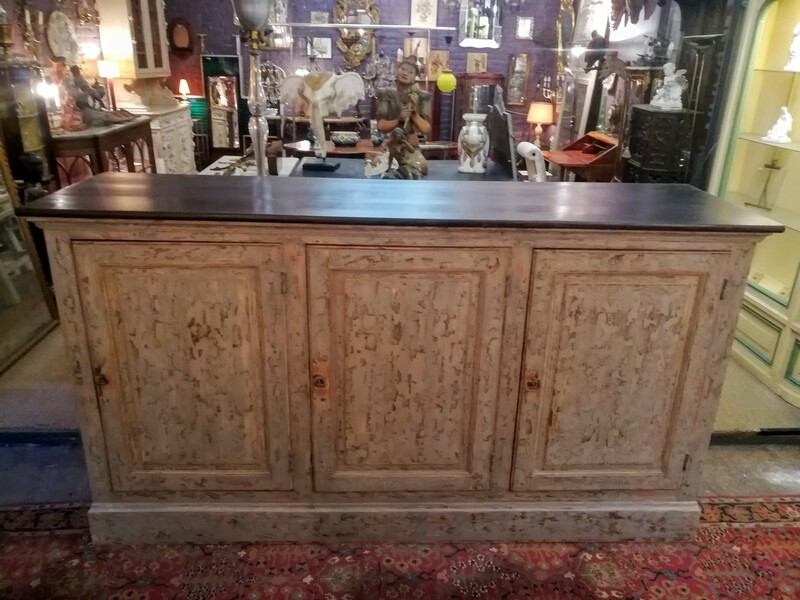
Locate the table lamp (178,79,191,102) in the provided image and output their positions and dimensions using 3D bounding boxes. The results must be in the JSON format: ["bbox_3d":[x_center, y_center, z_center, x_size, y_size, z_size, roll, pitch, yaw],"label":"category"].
[{"bbox_3d":[-2.282,-2.212,6.362,0.126,0.251,0.126,1,22,-2],"label":"table lamp"}]

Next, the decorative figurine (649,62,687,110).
[{"bbox_3d":[2.129,-1.699,4.783,0.252,0.355,0.276,20,28,39],"label":"decorative figurine"}]

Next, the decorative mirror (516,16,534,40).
[{"bbox_3d":[1.362,-2.948,6.520,0.197,0.232,0.030,1,22,-2],"label":"decorative mirror"}]

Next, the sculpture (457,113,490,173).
[{"bbox_3d":[0.488,-1.038,3.998,0.199,0.393,0.199,1,22,-2],"label":"sculpture"}]

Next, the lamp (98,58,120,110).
[{"bbox_3d":[-2.750,-2.020,5.668,0.205,0.464,0.205,1,22,-2],"label":"lamp"}]

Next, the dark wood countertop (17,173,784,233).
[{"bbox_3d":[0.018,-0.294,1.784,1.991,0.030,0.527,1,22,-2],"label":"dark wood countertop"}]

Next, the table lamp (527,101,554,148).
[{"bbox_3d":[1.365,-1.691,5.836,0.266,0.462,0.266,1,22,-2],"label":"table lamp"}]

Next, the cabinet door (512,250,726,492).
[{"bbox_3d":[0.637,0.238,1.808,0.553,0.812,0.030,1,22,-2],"label":"cabinet door"}]

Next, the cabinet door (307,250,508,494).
[{"bbox_3d":[0.017,0.230,1.783,0.559,0.812,0.030,1,22,-2],"label":"cabinet door"}]

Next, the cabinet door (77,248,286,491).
[{"bbox_3d":[-0.605,0.221,1.758,0.556,0.812,0.030,1,22,-2],"label":"cabinet door"}]

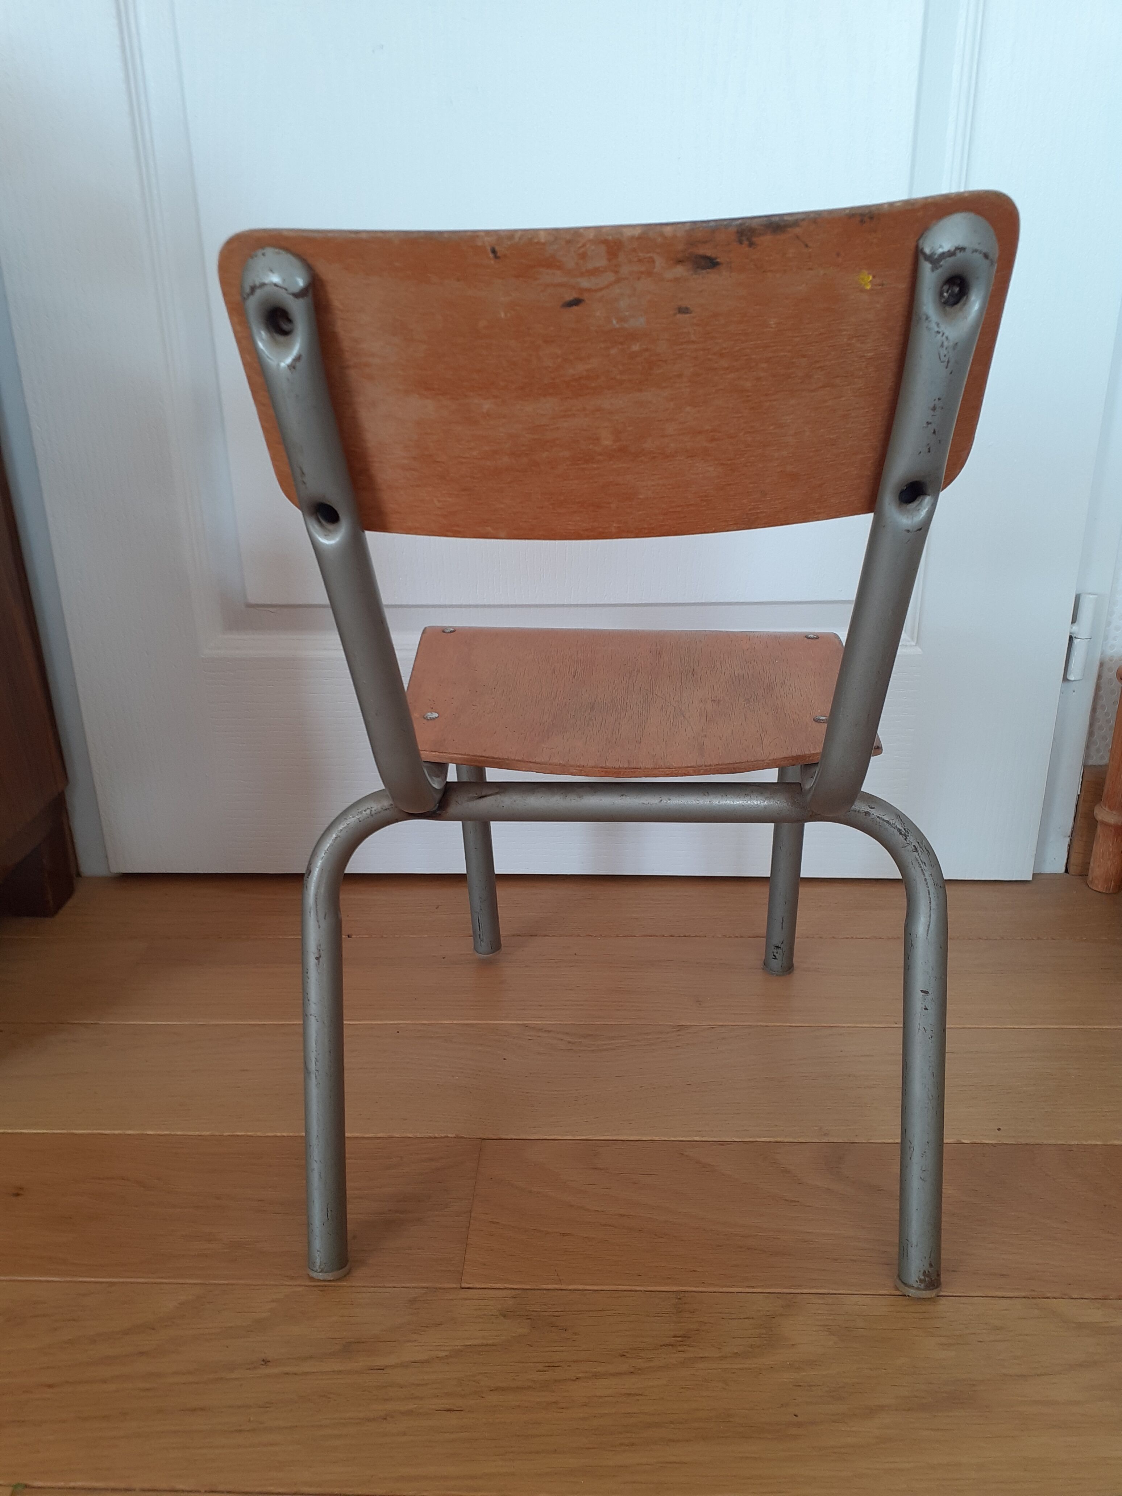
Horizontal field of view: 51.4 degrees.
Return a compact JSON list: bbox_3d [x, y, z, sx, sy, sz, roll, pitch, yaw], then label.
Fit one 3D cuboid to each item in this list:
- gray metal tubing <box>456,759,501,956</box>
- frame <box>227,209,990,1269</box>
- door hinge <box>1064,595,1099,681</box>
[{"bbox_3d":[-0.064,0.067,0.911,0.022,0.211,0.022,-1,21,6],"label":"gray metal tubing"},{"bbox_3d":[0.036,-0.003,0.662,0.355,0.523,0.413,1,22,5],"label":"frame"},{"bbox_3d":[0.431,-0.091,0.964,0.018,0.075,0.015,0,22,2],"label":"door hinge"}]

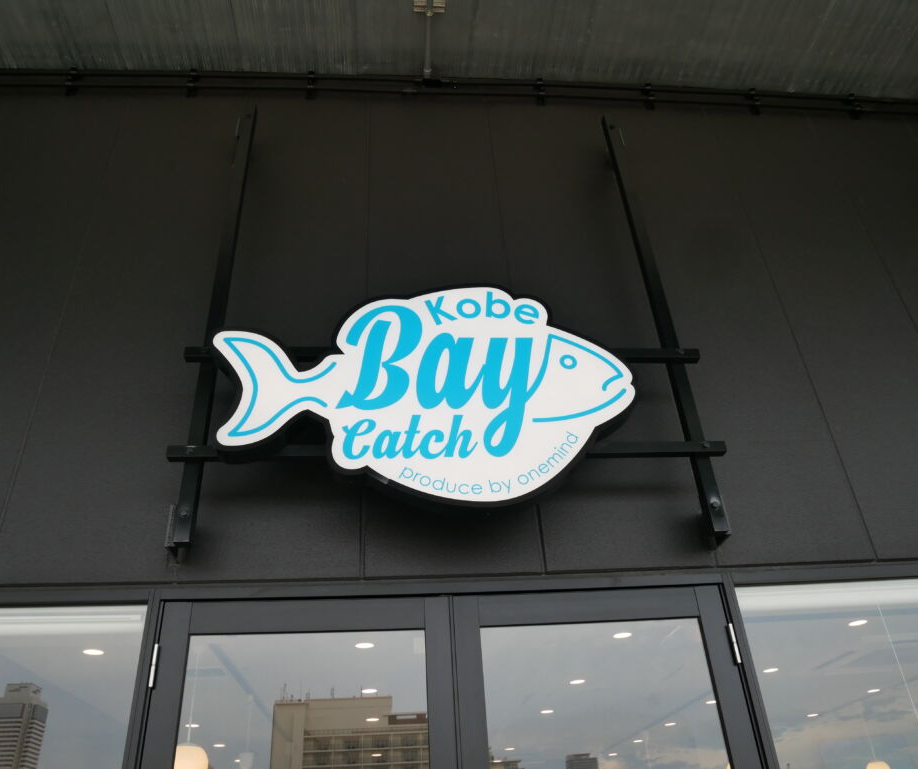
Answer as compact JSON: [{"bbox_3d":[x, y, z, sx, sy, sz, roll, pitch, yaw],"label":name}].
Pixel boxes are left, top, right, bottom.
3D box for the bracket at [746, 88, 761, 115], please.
[{"bbox_3d":[1.580,-1.513,4.121,0.050,0.170,0.060,0,-35,-6],"label":"bracket"}]

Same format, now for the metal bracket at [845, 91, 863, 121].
[{"bbox_3d":[2.156,-1.513,4.195,0.050,0.170,0.060,0,-35,-6],"label":"metal bracket"}]

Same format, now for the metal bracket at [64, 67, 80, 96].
[{"bbox_3d":[-1.913,-1.491,3.793,0.050,0.170,0.060,0,-35,-6],"label":"metal bracket"}]

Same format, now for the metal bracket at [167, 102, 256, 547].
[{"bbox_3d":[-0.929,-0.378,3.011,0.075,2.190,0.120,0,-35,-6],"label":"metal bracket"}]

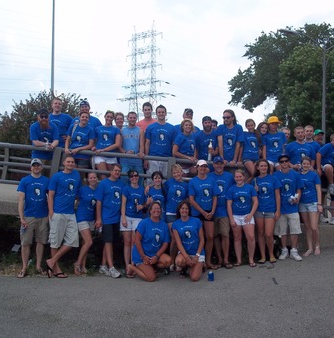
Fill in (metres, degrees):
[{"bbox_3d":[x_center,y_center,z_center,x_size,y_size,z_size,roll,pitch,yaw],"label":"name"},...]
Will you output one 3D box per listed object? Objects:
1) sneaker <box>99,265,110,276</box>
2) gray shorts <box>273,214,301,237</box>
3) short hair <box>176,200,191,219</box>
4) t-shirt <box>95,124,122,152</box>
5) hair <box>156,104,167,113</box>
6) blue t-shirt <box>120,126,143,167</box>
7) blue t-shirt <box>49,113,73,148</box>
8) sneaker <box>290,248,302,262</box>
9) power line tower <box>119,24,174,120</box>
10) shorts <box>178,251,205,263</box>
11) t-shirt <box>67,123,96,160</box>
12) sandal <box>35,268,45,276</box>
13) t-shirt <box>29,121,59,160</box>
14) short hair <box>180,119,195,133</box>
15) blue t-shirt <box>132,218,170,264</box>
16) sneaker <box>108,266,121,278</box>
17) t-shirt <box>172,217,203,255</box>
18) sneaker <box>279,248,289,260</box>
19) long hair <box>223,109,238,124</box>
[{"bbox_3d":[-0.973,1.598,7.350,0.110,0.125,0.290,1,0,-30],"label":"sneaker"},{"bbox_3d":[2.073,0.923,8.000,0.460,0.470,0.310,1,0,7],"label":"gray shorts"},{"bbox_3d":[0.238,0.577,6.620,0.200,0.250,0.210,1,-1,0],"label":"short hair"},{"bbox_3d":[-1.040,-0.485,8.250,0.440,0.550,0.270,1,-1,-6],"label":"t-shirt"},{"bbox_3d":[-0.099,-1.075,8.400,0.170,0.150,0.200,1,-1,-1],"label":"hair"},{"bbox_3d":[-0.614,-0.389,8.100,0.400,0.680,0.260,1,-1,-4],"label":"blue t-shirt"},{"bbox_3d":[-1.883,-0.657,8.200,0.500,0.660,0.280,1,-1,-9],"label":"blue t-shirt"},{"bbox_3d":[2.157,1.441,7.800,0.110,0.130,0.290,1,-1,-10],"label":"sneaker"},{"bbox_3d":[-6.568,-23.868,150.000,18.000,46.000,8.000,0,-1,40],"label":"power line tower"},{"bbox_3d":[0.345,1.240,6.600,0.370,0.230,0.340,1,-1,-2],"label":"shorts"},{"bbox_3d":[-1.510,-0.482,8.200,0.470,0.620,0.310,1,-1,-5],"label":"t-shirt"},{"bbox_3d":[-1.992,1.624,7.360,0.105,0.080,0.275,1,0,-25],"label":"sandal"},{"bbox_3d":[-2.115,-0.481,8.050,0.500,0.670,0.340,1,8,-11],"label":"t-shirt"},{"bbox_3d":[0.361,-0.761,8.250,0.230,0.250,0.230,1,-1,-2],"label":"short hair"},{"bbox_3d":[-0.222,1.061,6.850,0.510,0.640,0.360,1,0,-21],"label":"blue t-shirt"},{"bbox_3d":[-0.792,1.569,7.100,0.110,0.120,0.290,1,-1,-27],"label":"sneaker"},{"bbox_3d":[0.311,0.954,6.620,0.460,0.540,0.280,1,-1,-2],"label":"t-shirt"},{"bbox_3d":[1.908,1.394,7.650,0.115,0.130,0.290,0,-1,25],"label":"sneaker"},{"bbox_3d":[1.128,-0.907,8.250,0.210,0.270,0.230,0,-1,37],"label":"long hair"}]

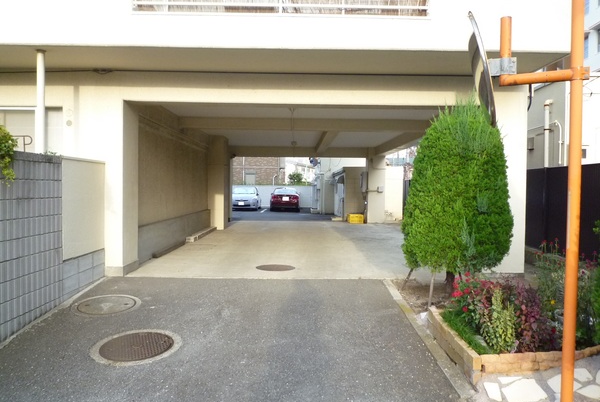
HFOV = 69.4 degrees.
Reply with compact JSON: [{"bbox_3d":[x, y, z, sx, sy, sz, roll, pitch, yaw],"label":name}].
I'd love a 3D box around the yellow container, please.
[{"bbox_3d":[2.147,0.691,16.738,0.510,0.330,0.380,0,2,-11],"label":"yellow container"}]

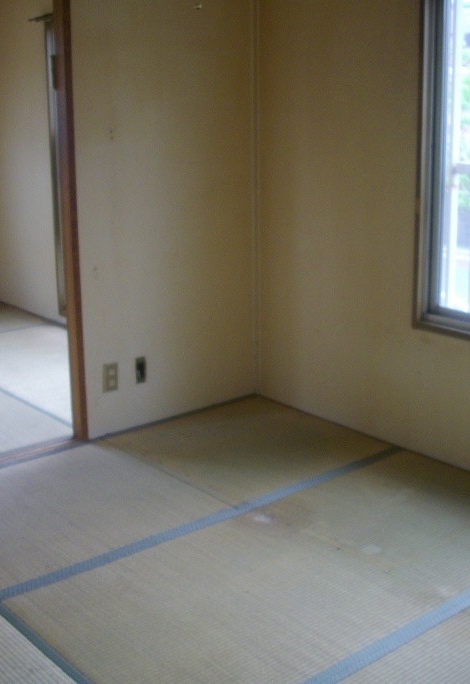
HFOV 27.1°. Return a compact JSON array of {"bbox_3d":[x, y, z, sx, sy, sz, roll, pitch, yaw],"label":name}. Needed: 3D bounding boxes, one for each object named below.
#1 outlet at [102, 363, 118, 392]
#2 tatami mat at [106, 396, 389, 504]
[{"bbox_3d":[-0.509,0.148,4.007,0.070,0.120,0.012,-14,21,-39],"label":"outlet"},{"bbox_3d":[0.056,0.444,4.004,0.855,0.050,0.870,-14,21,-39],"label":"tatami mat"}]

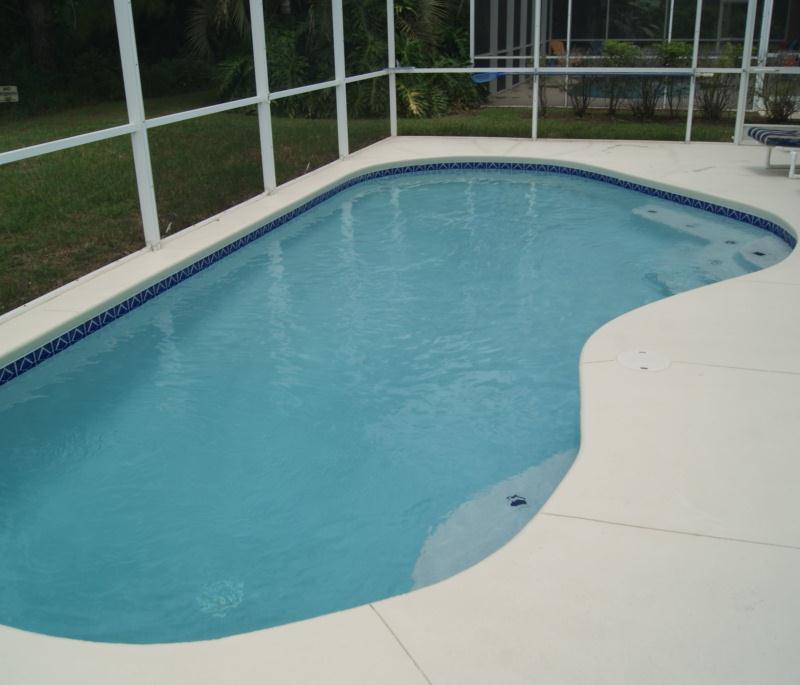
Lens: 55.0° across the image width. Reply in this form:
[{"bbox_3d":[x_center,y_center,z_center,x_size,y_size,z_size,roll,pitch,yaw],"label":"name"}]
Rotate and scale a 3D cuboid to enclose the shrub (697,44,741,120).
[{"bbox_3d":[5.512,-4.517,13.303,0.780,1.265,0.780,6,24,16],"label":"shrub"}]

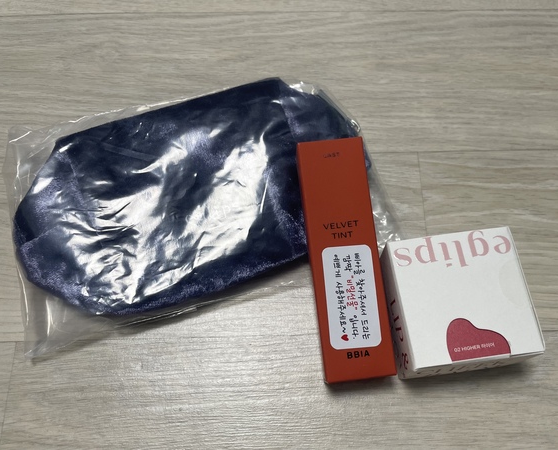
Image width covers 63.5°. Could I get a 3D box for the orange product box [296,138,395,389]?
[{"bbox_3d":[0.024,0.012,0.170,0.024,0.022,0.084,-7,83,0],"label":"orange product box"}]

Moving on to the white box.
[{"bbox_3d":[0.068,0.030,0.175,0.048,0.017,0.049,-7,72,-3],"label":"white box"}]

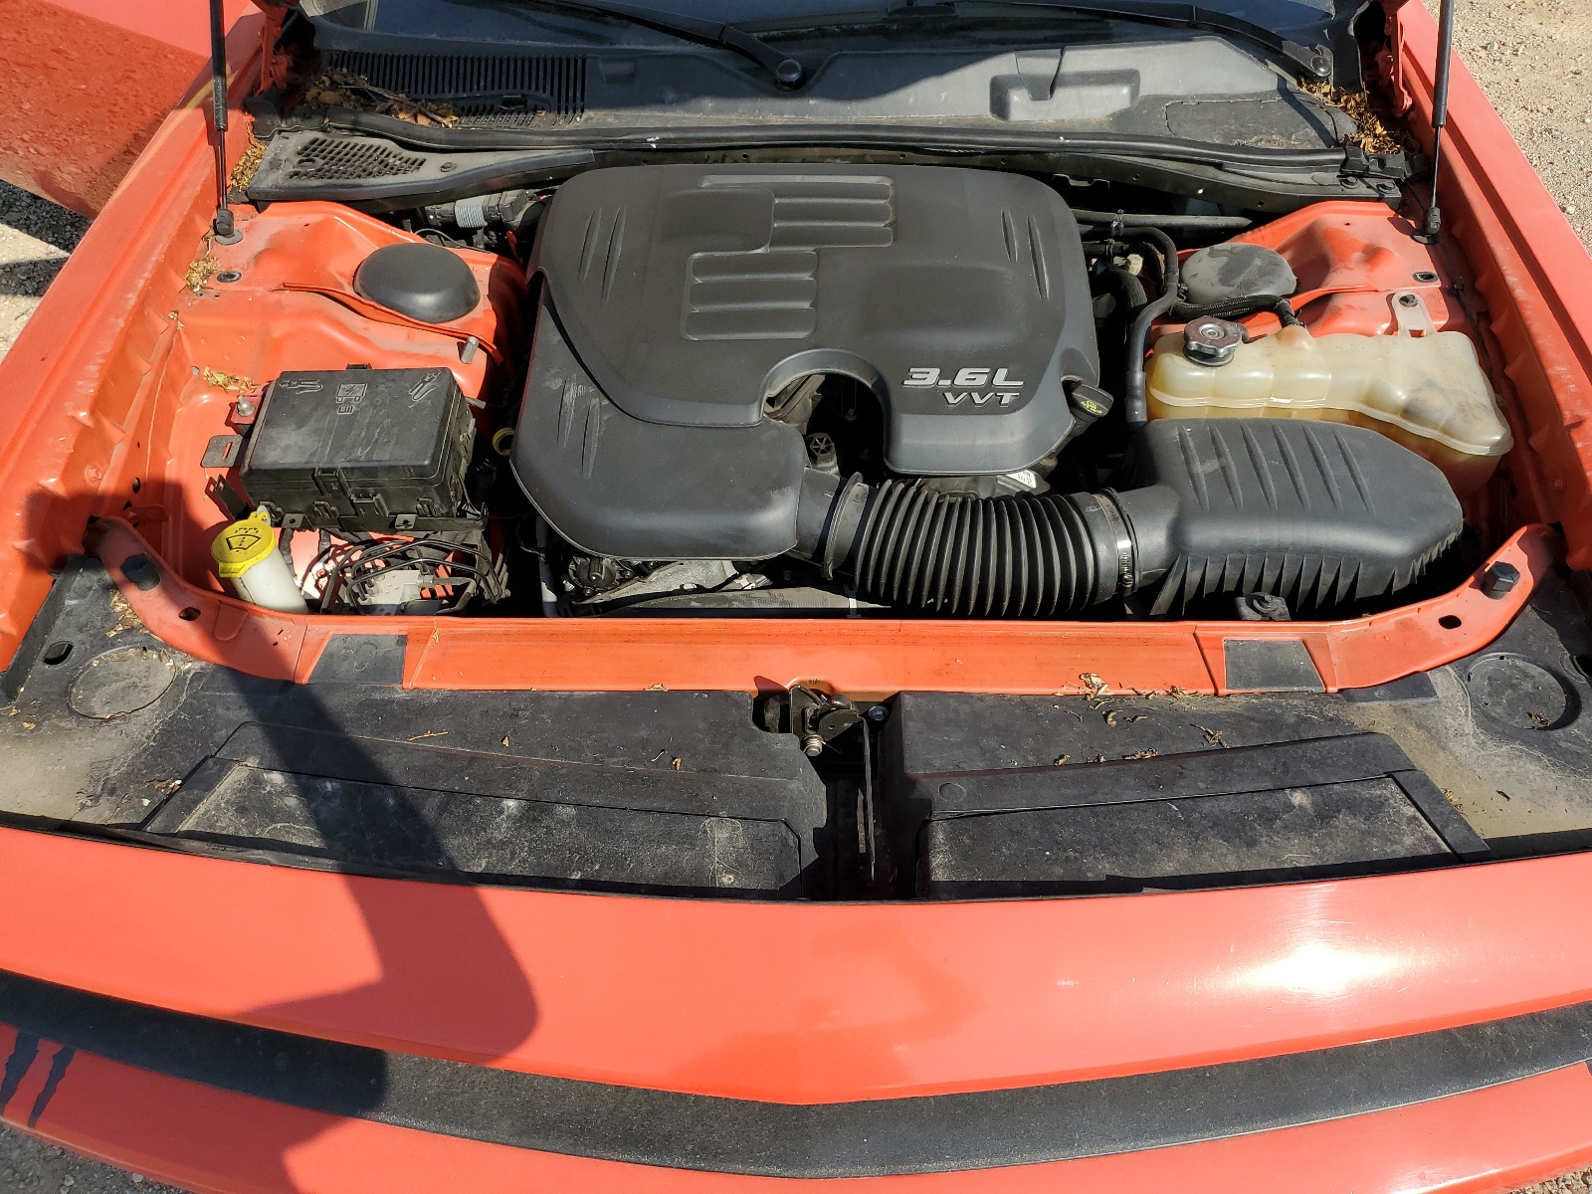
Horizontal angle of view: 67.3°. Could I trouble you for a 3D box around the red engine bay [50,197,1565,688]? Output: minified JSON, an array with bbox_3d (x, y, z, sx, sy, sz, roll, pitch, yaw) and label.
[{"bbox_3d":[0.030,-0.111,1.378,1.440,0.380,0.790,1,46,1],"label":"red engine bay"}]

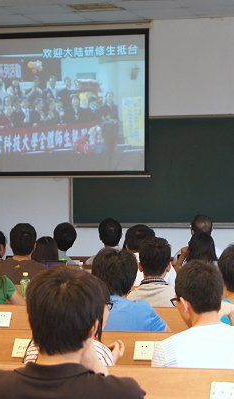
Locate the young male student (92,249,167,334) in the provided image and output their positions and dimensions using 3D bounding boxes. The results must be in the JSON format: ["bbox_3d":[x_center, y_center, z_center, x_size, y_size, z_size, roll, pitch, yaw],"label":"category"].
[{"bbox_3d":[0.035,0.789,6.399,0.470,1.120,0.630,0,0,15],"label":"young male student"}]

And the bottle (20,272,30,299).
[{"bbox_3d":[-0.579,0.572,8.654,0.064,0.218,0.064,0,0,15],"label":"bottle"}]

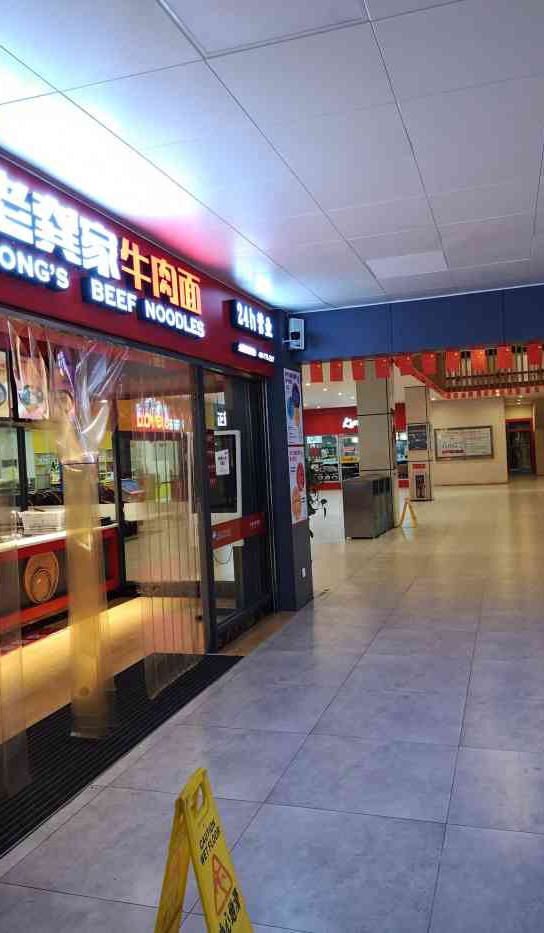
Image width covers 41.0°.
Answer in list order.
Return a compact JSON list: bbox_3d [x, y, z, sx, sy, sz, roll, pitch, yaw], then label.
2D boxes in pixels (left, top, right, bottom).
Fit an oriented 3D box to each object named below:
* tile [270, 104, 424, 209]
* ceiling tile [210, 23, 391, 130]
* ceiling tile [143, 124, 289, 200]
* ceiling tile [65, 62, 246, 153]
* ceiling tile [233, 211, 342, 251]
[{"bbox_3d":[0.411,-1.514,3.654,0.590,0.020,1.180,-2,1,18],"label":"tile"},{"bbox_3d":[0.138,-1.487,2.788,0.600,0.030,0.600,-2,1,18],"label":"ceiling tile"},{"bbox_3d":[-0.242,-1.483,3.545,0.600,0.030,0.600,-2,1,18],"label":"ceiling tile"},{"bbox_3d":[-0.435,-1.465,2.981,0.590,0.020,0.590,-2,1,18],"label":"ceiling tile"},{"bbox_3d":[0.116,-1.516,4.694,0.590,0.020,0.590,-2,1,18],"label":"ceiling tile"}]

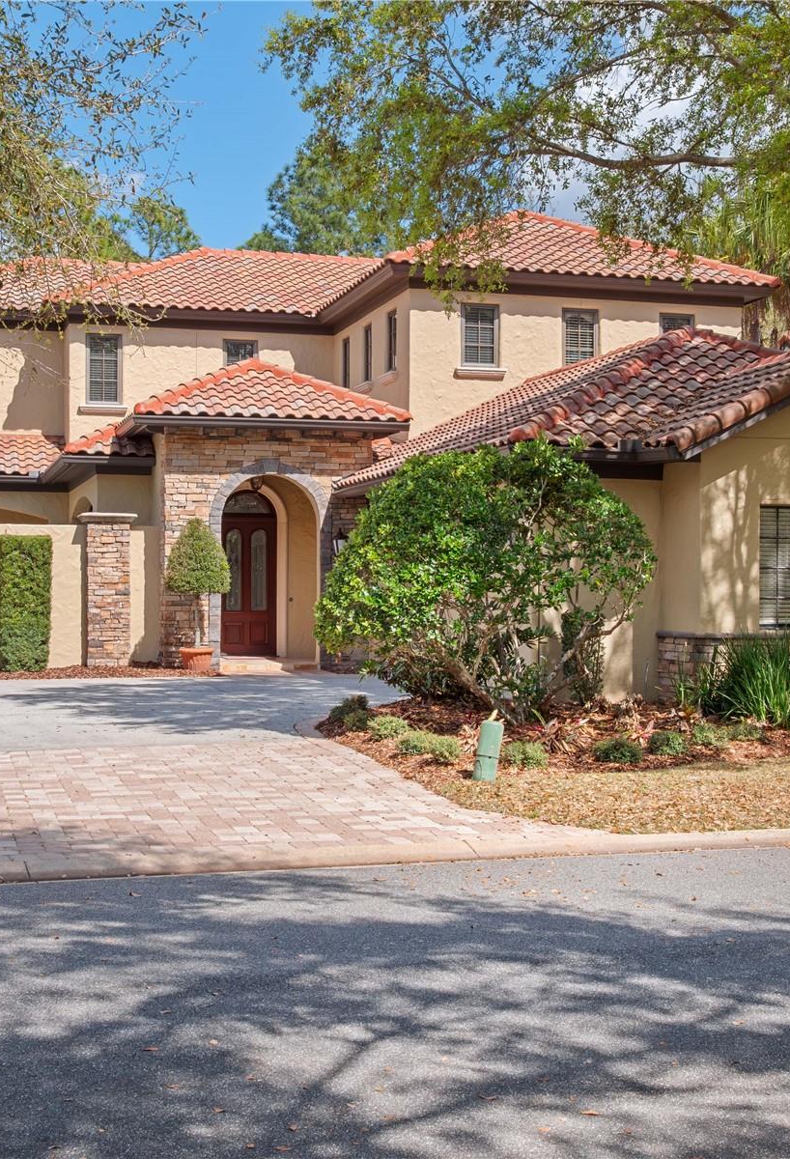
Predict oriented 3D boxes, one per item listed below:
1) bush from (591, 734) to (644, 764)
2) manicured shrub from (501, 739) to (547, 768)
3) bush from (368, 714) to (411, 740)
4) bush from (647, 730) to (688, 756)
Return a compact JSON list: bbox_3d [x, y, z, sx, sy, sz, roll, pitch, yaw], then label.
[{"bbox_3d":[2.063,1.560,14.886,0.470,0.243,0.460,0,0,0],"label":"bush"},{"bbox_3d":[1.152,1.539,14.261,0.407,0.234,0.399,0,0,0],"label":"manicured shrub"},{"bbox_3d":[-0.056,1.501,16.476,0.446,0.238,0.437,0,0,0],"label":"bush"},{"bbox_3d":[2.578,1.544,15.250,0.378,0.232,0.370,0,0,0],"label":"bush"}]

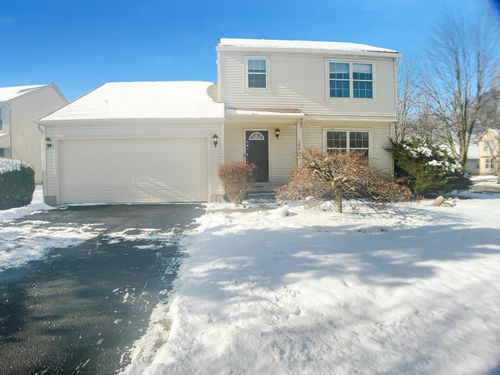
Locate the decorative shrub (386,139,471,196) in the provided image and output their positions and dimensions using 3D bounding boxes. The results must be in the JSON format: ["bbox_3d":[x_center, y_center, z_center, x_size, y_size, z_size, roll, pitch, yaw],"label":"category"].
[{"bbox_3d":[6.886,-0.810,15.600,3.150,2.100,2.700,-1,2,0],"label":"decorative shrub"}]

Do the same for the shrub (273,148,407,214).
[{"bbox_3d":[2.520,-0.189,10.900,3.400,1.700,2.900,-1,2,0],"label":"shrub"}]

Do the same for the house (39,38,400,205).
[{"bbox_3d":[-0.850,-3.400,18.200,12.600,7.500,10.300,-1,2,-5],"label":"house"}]

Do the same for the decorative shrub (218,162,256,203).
[{"bbox_3d":[-0.408,-0.131,13.200,1.220,1.360,1.200,-1,2,0],"label":"decorative shrub"}]

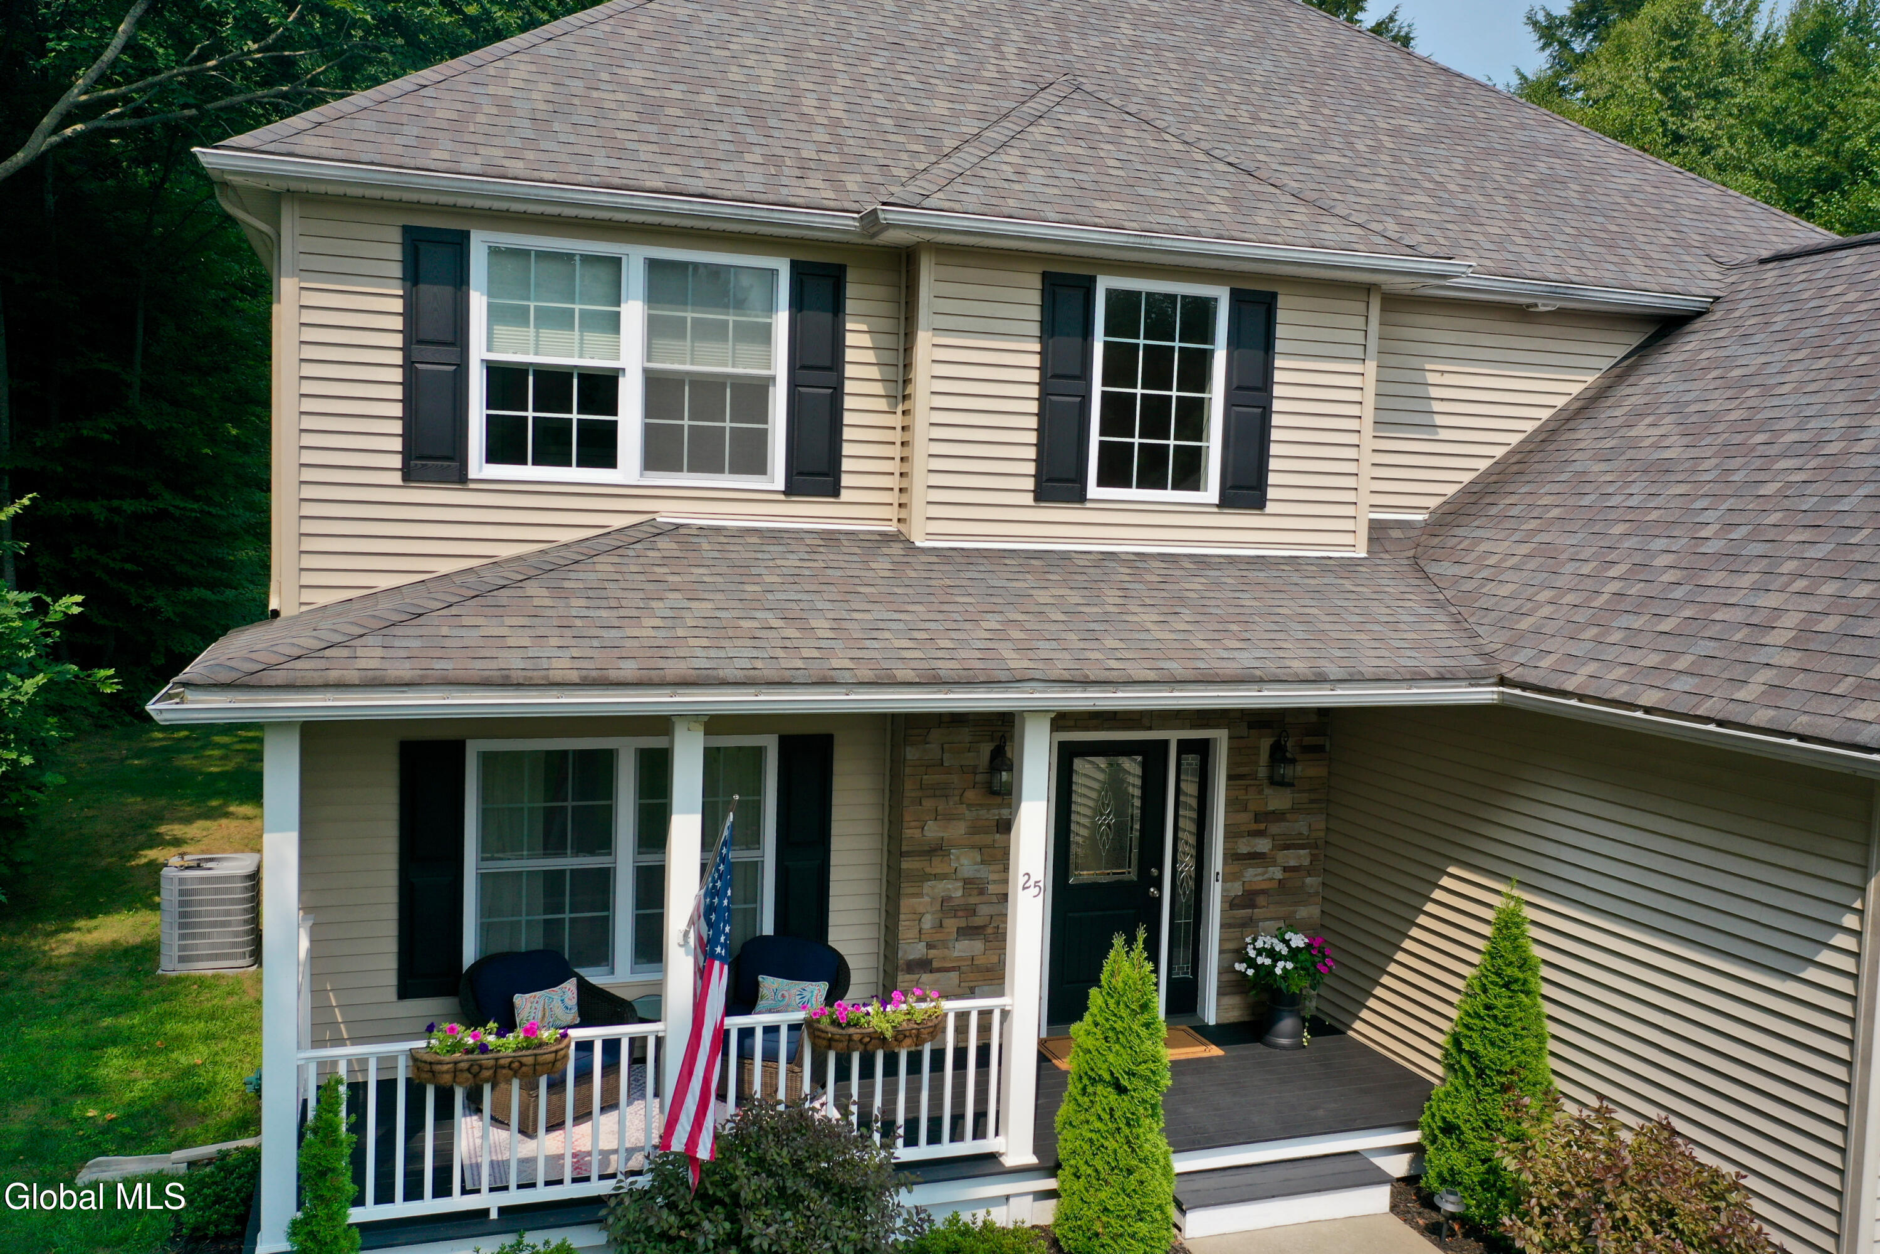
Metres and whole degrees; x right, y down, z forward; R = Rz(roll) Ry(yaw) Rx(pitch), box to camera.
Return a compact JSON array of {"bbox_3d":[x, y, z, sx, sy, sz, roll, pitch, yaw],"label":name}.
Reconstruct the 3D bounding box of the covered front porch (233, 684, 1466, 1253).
[{"bbox_3d":[-0.199,1.795,8.729,7.050,2.910,2.480,0,4,-19],"label":"covered front porch"}]

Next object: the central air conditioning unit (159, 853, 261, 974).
[{"bbox_3d":[-6.318,2.469,12.739,0.730,0.820,0.720,0,4,-19],"label":"central air conditioning unit"}]

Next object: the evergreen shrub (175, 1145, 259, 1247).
[{"bbox_3d":[-3.918,3.009,7.964,0.530,0.430,0.600,0,4,-19],"label":"evergreen shrub"}]

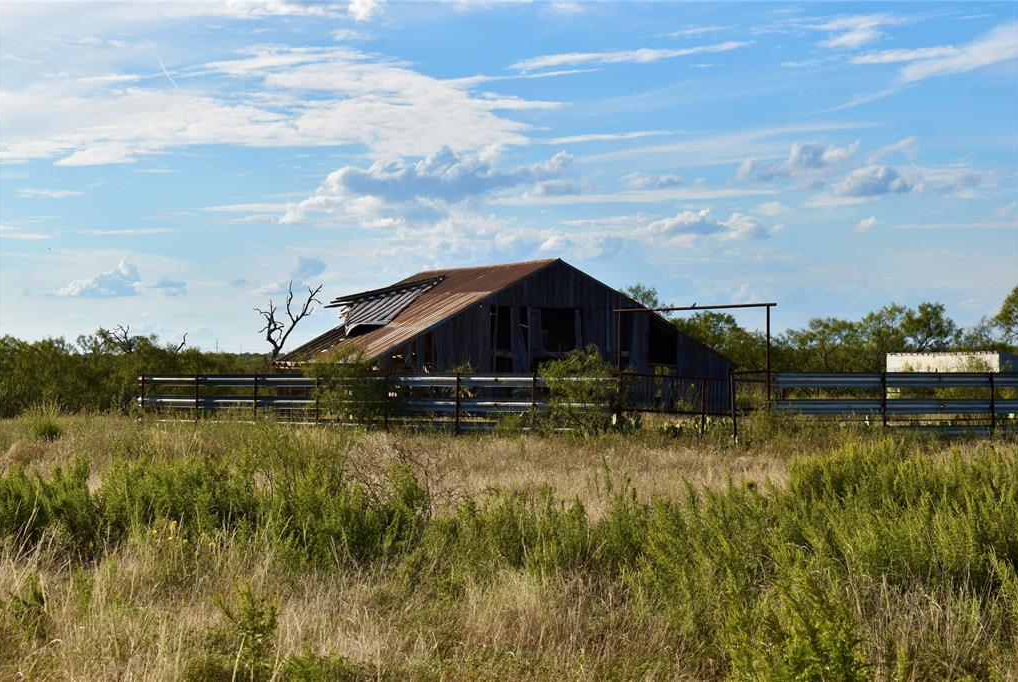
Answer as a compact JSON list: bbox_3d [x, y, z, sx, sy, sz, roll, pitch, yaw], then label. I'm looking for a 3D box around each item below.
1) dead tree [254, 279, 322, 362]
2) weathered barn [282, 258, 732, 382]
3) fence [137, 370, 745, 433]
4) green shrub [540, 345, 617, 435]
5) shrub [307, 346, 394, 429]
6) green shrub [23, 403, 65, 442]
[{"bbox_3d":[-10.000,0.171,105.000,3.100,5.750,2.800,0,-1,0],"label":"dead tree"},{"bbox_3d":[-0.730,0.008,83.400,13.900,5.420,11.000,0,-1,-27],"label":"weathered barn"},{"bbox_3d":[-3.200,1.544,57.200,20.300,1.550,2.000,-1,-1,41],"label":"fence"},{"bbox_3d":[1.540,1.156,51.700,1.750,2.160,1.650,0,-1,0],"label":"green shrub"},{"bbox_3d":[-3.930,1.206,57.600,2.200,2.240,2.000,0,-1,0],"label":"shrub"},{"bbox_3d":[-9.750,1.717,48.800,0.950,0.890,0.900,0,-1,0],"label":"green shrub"}]

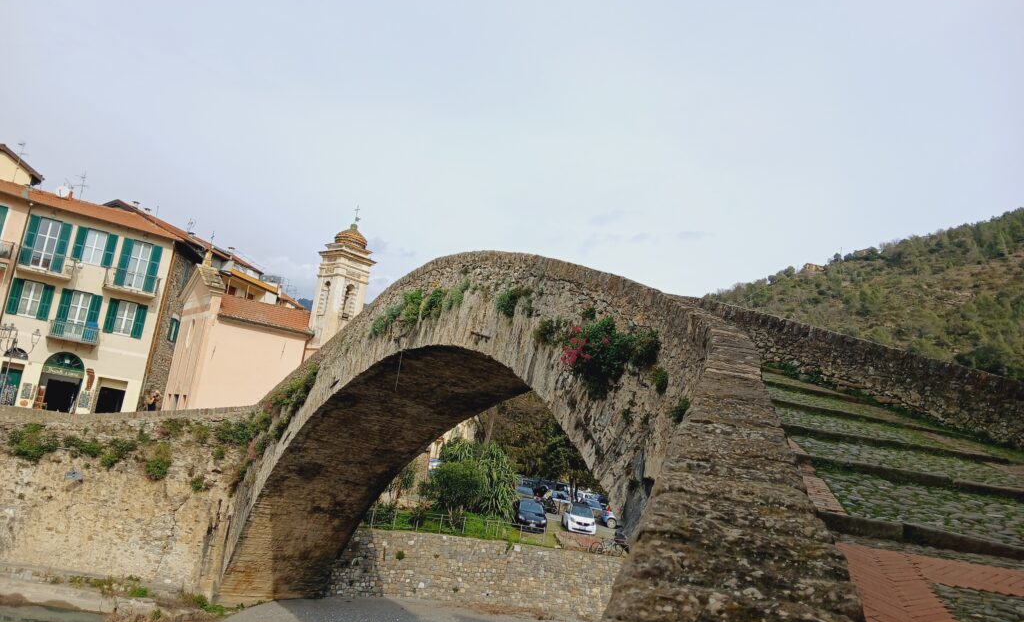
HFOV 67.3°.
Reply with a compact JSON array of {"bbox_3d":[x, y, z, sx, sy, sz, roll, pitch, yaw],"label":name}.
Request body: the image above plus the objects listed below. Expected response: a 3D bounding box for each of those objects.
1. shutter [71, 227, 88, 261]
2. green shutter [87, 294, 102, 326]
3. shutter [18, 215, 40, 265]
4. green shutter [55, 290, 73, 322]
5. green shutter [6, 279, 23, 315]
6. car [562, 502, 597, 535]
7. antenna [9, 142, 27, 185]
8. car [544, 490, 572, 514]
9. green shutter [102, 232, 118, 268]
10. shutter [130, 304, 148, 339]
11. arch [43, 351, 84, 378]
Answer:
[{"bbox_3d":[-22.238,-3.448,39.593,0.460,1.767,0.050,15,-16,-34],"label":"shutter"},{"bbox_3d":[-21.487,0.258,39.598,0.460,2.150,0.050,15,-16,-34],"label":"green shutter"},{"bbox_3d":[-23.996,-3.516,38.294,0.460,2.568,0.050,15,-16,-34],"label":"shutter"},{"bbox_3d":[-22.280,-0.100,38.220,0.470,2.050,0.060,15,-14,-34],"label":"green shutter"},{"bbox_3d":[-23.940,-0.690,37.060,0.460,1.760,0.060,15,-14,-34],"label":"green shutter"},{"bbox_3d":[4.033,12.461,46.300,1.670,1.560,2.720,7,-13,-5],"label":"car"},{"bbox_3d":[-26.759,-7.998,41.703,0.620,2.311,0.500,15,-16,-34],"label":"antenna"},{"bbox_3d":[3.428,13.747,55.500,1.750,1.500,4.100,7,-13,-6],"label":"car"},{"bbox_3d":[-20.710,-3.070,39.680,0.460,1.760,0.060,15,-14,-34],"label":"green shutter"},{"bbox_3d":[-19.460,0.560,40.220,0.480,1.780,0.060,15,-14,-34],"label":"shutter"},{"bbox_3d":[-22.190,2.620,38.020,1.880,1.170,0.250,15,-14,-34],"label":"arch"}]

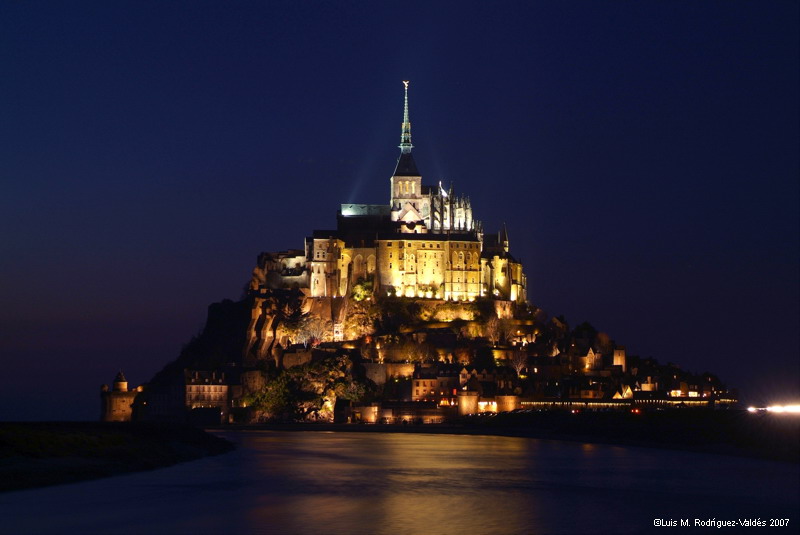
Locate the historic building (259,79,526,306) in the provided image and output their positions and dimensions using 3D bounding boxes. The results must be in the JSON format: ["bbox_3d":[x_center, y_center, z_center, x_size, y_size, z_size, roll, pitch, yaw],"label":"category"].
[{"bbox_3d":[-5.500,-23.127,914.197,118.000,115.000,85.000,0,-4,-6],"label":"historic building"}]

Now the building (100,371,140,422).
[{"bbox_3d":[-117.183,54.450,870.355,17.500,22.500,17.500,-1,-4,8],"label":"building"}]

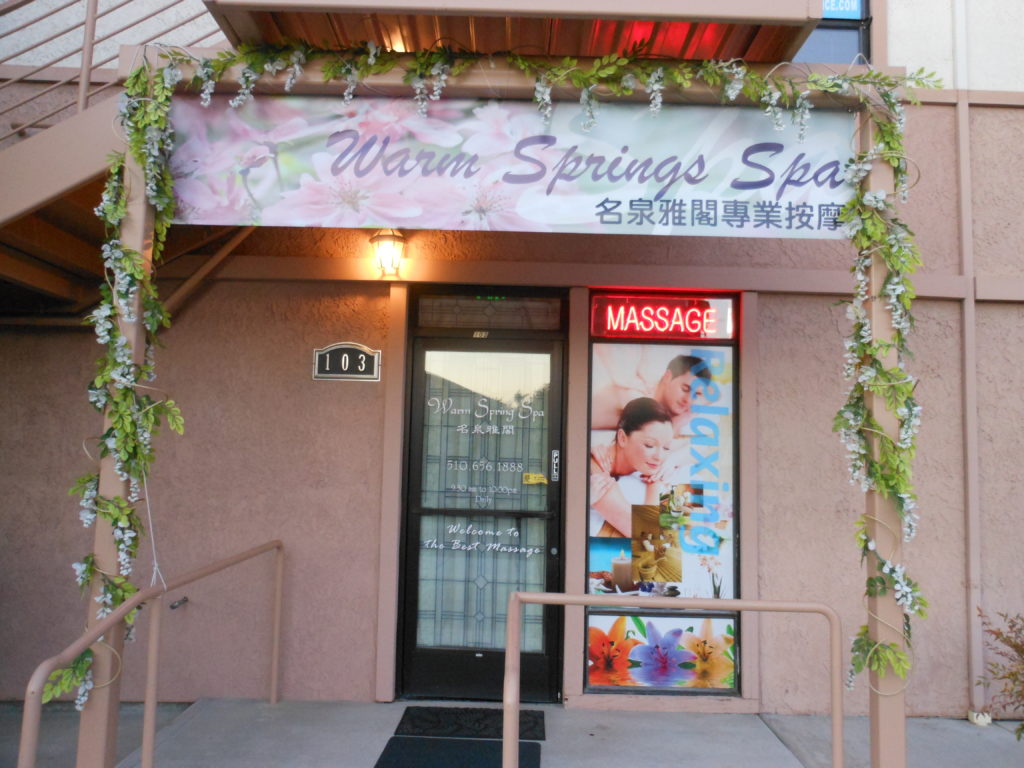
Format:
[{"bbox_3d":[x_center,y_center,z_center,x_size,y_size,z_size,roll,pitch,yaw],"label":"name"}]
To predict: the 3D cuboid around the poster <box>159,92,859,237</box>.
[{"bbox_3d":[0.011,-0.974,3.679,3.050,0.605,0.012,2,-5,0],"label":"poster"}]

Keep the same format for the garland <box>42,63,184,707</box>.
[{"bbox_3d":[-1.611,-0.046,3.498,0.430,2.670,0.360,2,-5,0],"label":"garland"}]

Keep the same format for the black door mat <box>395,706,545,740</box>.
[{"bbox_3d":[-0.209,1.827,4.477,0.775,0.012,0.470,2,-5,0],"label":"black door mat"}]

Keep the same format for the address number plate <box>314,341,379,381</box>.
[{"bbox_3d":[-0.983,-0.134,4.948,0.400,0.230,0.025,2,-5,0],"label":"address number plate"}]

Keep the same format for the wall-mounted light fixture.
[{"bbox_3d":[-0.727,-0.807,4.897,0.225,0.370,0.260,2,-5,0],"label":"wall-mounted light fixture"}]

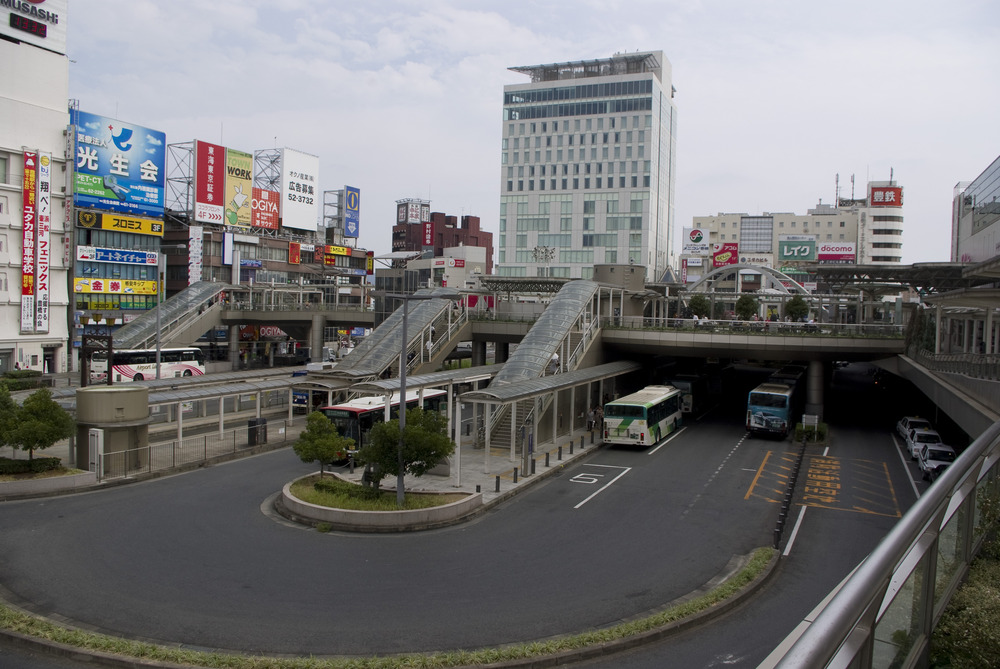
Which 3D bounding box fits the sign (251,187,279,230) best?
[{"bbox_3d":[-34.154,-18.236,108.907,0.400,5.495,5.570,2,2,25],"label":"sign"}]

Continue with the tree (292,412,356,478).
[{"bbox_3d":[-7.898,4.910,33.478,2.750,2.960,2.750,1,2,0],"label":"tree"}]

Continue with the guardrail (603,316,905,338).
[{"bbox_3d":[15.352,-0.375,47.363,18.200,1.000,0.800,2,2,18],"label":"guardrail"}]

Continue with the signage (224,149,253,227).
[{"bbox_3d":[-34.446,-19.254,99.000,0.400,9.900,4.300,2,2,29],"label":"signage"}]

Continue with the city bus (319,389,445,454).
[{"bbox_3d":[-6.172,4.925,41.978,2.490,3.000,10.400,2,3,22],"label":"city bus"}]

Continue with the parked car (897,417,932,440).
[{"bbox_3d":[26.045,5.983,47.099,1.700,1.520,4.680,2,2,25],"label":"parked car"}]

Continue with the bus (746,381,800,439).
[{"bbox_3d":[19.431,5.027,53.140,2.490,3.000,10.500,2,3,24],"label":"bus"}]

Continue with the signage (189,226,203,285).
[{"bbox_3d":[-35.636,-8.909,88.000,1.750,7.500,0.400,2,2,15],"label":"signage"}]

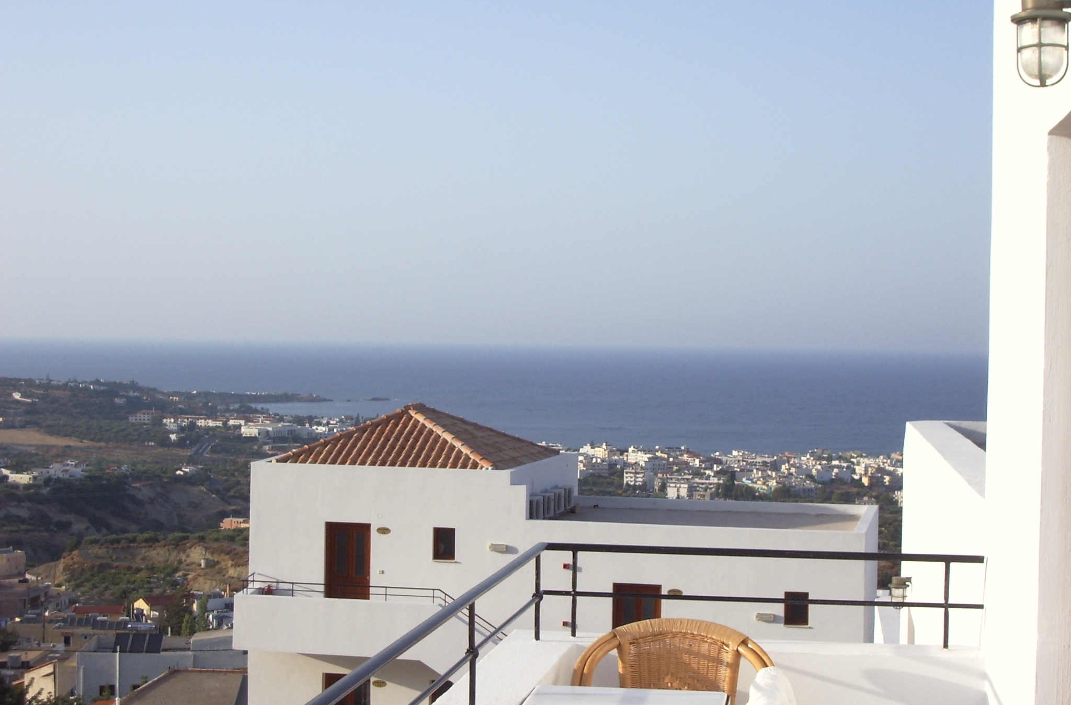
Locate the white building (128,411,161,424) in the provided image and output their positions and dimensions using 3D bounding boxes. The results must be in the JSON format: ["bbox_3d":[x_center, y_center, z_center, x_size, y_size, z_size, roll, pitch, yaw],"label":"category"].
[{"bbox_3d":[-405.641,66.755,1985.000,31.000,11.500,15.000,1,0,-13],"label":"white building"}]

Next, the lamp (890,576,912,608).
[{"bbox_3d":[2.453,1.615,12.900,0.155,0.205,0.138,1,0,9],"label":"lamp"}]

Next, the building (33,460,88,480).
[{"bbox_3d":[-277.987,68.699,1125.000,29.500,9.800,15.000,1,0,-16],"label":"building"}]

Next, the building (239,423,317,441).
[{"bbox_3d":[-239.307,73.393,1790.000,60.000,13.500,36.000,1,1,-30],"label":"building"}]

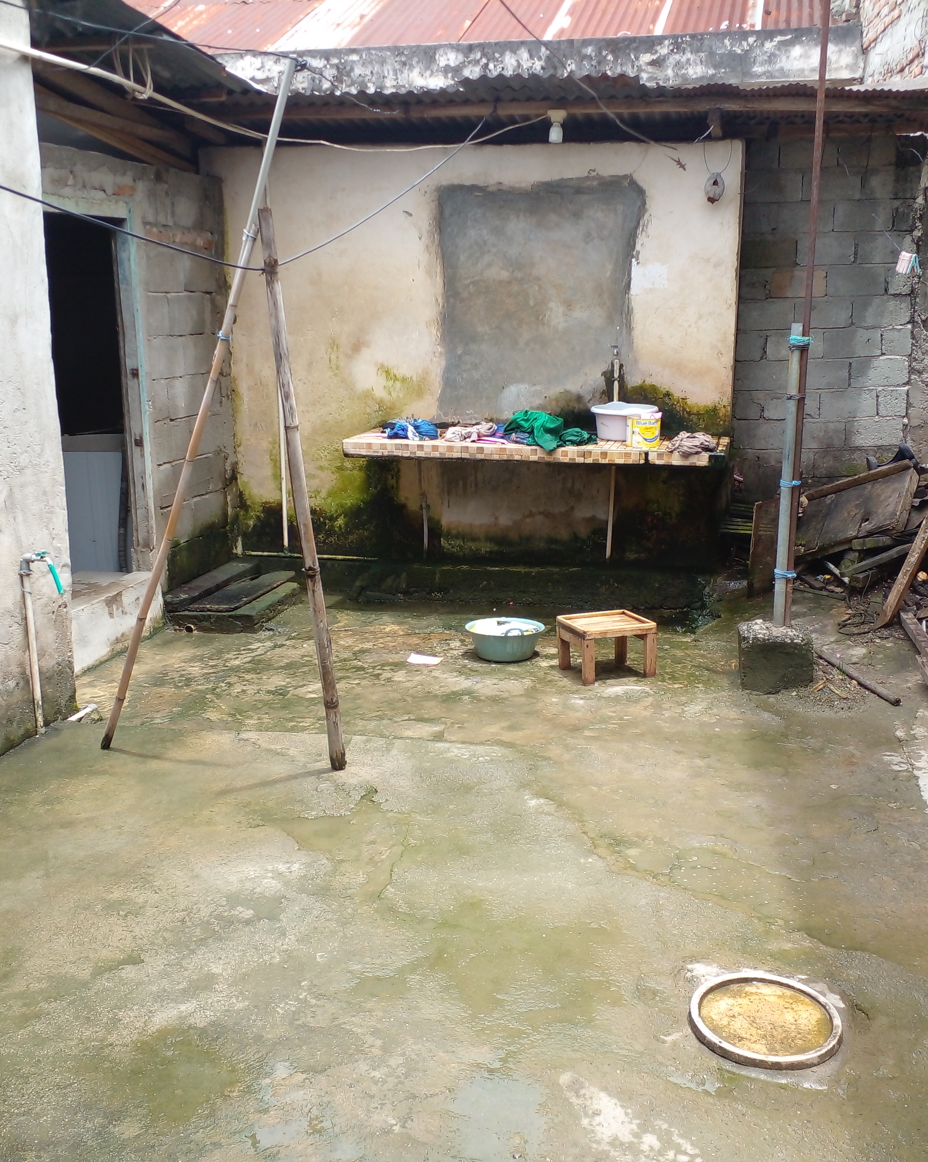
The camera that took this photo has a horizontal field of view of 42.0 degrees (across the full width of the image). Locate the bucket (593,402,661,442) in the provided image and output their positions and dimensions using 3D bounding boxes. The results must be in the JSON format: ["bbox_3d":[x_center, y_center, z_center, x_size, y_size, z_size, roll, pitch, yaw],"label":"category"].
[{"bbox_3d":[0.772,-0.766,5.796,0.315,0.165,0.315,3,13,12],"label":"bucket"}]

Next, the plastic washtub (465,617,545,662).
[{"bbox_3d":[0.190,0.272,5.510,0.362,0.133,0.362,0,12,0],"label":"plastic washtub"}]

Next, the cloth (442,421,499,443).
[{"bbox_3d":[0.035,-0.721,5.791,0.260,0.080,0.200,3,13,12],"label":"cloth"}]

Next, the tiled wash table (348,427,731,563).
[{"bbox_3d":[0.359,-0.397,5.833,1.760,0.570,0.620,3,13,12],"label":"tiled wash table"}]

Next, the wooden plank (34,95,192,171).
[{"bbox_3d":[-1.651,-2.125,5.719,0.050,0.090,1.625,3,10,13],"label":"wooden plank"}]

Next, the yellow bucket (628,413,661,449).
[{"bbox_3d":[0.826,-0.690,5.494,0.150,0.152,0.150,2,13,8],"label":"yellow bucket"}]

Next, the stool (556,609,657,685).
[{"bbox_3d":[0.612,0.286,5.200,0.332,0.232,0.275,-4,12,-20],"label":"stool"}]

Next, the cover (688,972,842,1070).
[{"bbox_3d":[0.635,0.922,2.547,0.308,0.028,0.308,3,13,12],"label":"cover"}]

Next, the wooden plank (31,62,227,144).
[{"bbox_3d":[-1.559,-2.269,5.768,0.060,0.110,1.955,3,12,13],"label":"wooden plank"}]

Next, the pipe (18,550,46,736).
[{"bbox_3d":[-1.515,0.215,4.245,0.050,0.645,0.040,-1,13,-5],"label":"pipe"}]

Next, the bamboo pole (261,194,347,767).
[{"bbox_3d":[-0.506,-0.239,3.857,0.048,1.815,0.048,-5,16,1],"label":"bamboo pole"}]

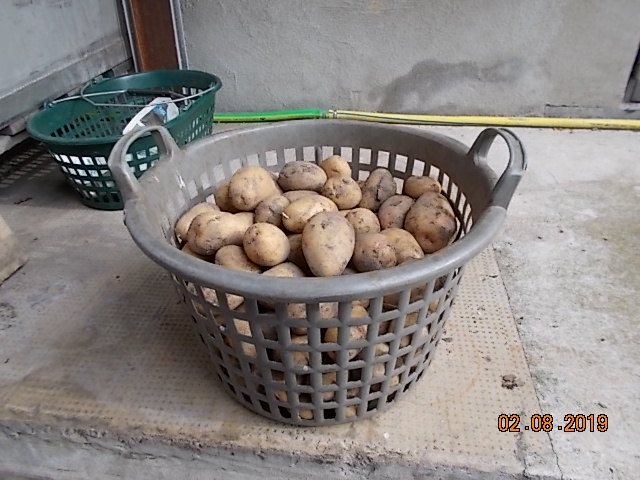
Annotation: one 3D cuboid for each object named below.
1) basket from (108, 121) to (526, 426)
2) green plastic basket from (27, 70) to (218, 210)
[{"bbox_3d":[-0.002,0.012,0.620,0.466,0.304,0.424,2,33,6],"label":"basket"},{"bbox_3d":[-0.435,-0.262,1.181,0.385,0.186,0.549,3,33,9],"label":"green plastic basket"}]

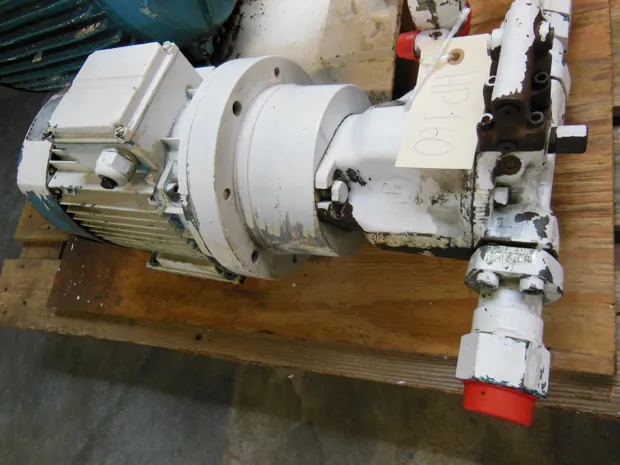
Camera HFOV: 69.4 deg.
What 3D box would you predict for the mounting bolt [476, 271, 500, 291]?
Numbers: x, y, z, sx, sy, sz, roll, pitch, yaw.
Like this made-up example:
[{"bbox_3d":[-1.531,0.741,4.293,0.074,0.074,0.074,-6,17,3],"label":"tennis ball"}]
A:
[{"bbox_3d":[0.136,0.037,0.342,0.018,0.018,0.008,5,66,28],"label":"mounting bolt"}]

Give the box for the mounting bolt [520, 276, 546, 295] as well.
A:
[{"bbox_3d":[0.163,0.039,0.328,0.018,0.018,0.008,5,66,28],"label":"mounting bolt"}]

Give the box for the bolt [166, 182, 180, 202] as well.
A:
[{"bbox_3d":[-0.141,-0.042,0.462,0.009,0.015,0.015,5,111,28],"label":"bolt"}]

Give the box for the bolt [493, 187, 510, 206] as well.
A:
[{"bbox_3d":[0.150,-0.028,0.350,0.011,0.015,0.015,5,111,28],"label":"bolt"}]

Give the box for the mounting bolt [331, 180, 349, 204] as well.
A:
[{"bbox_3d":[0.028,-0.037,0.411,0.008,0.018,0.019,5,111,28],"label":"mounting bolt"}]

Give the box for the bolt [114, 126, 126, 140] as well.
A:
[{"bbox_3d":[-0.178,-0.094,0.421,0.010,0.005,0.010,5,66,28],"label":"bolt"}]

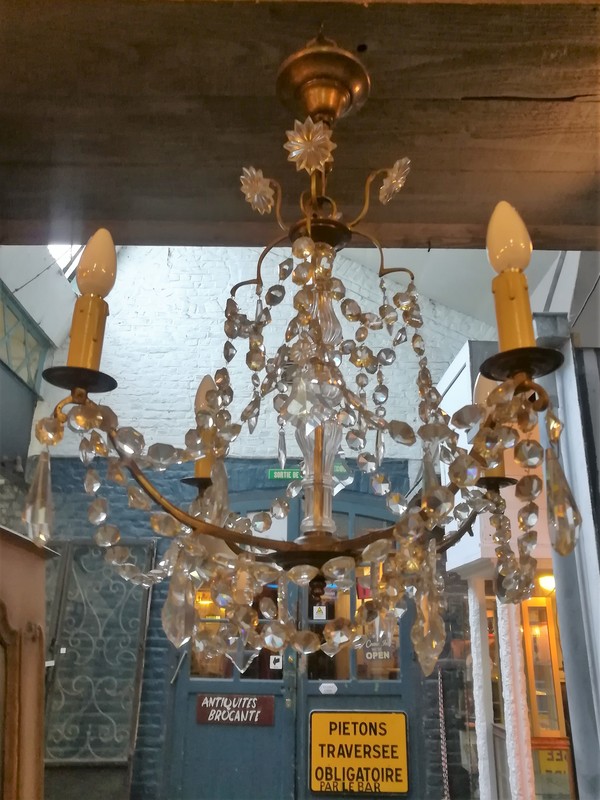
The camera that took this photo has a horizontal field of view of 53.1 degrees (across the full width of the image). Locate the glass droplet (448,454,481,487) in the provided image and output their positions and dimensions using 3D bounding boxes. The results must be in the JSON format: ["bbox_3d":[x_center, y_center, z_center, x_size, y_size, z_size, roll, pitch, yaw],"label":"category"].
[{"bbox_3d":[0.119,0.051,0.433,0.022,0.022,0.012,-3,-20,12],"label":"glass droplet"}]

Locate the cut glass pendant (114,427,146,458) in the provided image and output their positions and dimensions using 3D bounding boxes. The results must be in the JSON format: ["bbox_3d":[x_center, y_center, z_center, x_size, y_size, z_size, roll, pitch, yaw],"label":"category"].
[{"bbox_3d":[-0.132,0.033,0.467,0.023,0.022,0.011,7,-20,-15],"label":"cut glass pendant"}]

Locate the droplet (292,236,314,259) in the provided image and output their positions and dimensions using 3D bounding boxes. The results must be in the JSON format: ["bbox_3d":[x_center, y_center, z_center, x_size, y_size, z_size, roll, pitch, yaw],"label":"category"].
[{"bbox_3d":[0.004,-0.152,0.600,0.022,0.022,0.011,1,-20,0],"label":"droplet"}]

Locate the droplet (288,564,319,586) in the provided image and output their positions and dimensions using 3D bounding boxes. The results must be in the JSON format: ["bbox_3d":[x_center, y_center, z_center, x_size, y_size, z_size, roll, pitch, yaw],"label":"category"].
[{"bbox_3d":[0.003,0.124,0.424,0.022,0.021,0.011,1,-65,1],"label":"droplet"}]

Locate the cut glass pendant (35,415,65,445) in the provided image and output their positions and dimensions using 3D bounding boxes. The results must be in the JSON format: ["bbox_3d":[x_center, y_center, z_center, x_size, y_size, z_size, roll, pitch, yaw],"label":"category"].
[{"bbox_3d":[-0.195,0.025,0.468,0.022,0.022,0.011,10,-21,-22],"label":"cut glass pendant"}]

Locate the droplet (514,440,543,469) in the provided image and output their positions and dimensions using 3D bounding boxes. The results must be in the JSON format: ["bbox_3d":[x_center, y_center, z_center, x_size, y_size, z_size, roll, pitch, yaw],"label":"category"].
[{"bbox_3d":[0.168,0.039,0.442,0.021,0.022,0.012,-5,-21,17],"label":"droplet"}]

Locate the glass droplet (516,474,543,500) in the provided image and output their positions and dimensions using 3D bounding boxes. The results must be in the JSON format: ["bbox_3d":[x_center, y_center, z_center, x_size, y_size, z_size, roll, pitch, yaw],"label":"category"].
[{"bbox_3d":[0.179,0.069,0.471,0.021,0.022,0.011,-1,-20,6],"label":"glass droplet"}]

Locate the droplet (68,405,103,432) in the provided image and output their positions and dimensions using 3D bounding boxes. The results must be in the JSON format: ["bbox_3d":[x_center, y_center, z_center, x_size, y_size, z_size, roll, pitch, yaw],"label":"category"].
[{"bbox_3d":[-0.170,0.015,0.474,0.022,0.022,0.011,8,-21,-19],"label":"droplet"}]

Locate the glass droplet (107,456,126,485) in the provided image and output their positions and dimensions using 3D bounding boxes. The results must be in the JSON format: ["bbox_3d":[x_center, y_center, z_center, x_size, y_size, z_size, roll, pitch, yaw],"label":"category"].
[{"bbox_3d":[-0.141,0.055,0.463,0.011,0.022,0.022,-7,-21,22],"label":"glass droplet"}]

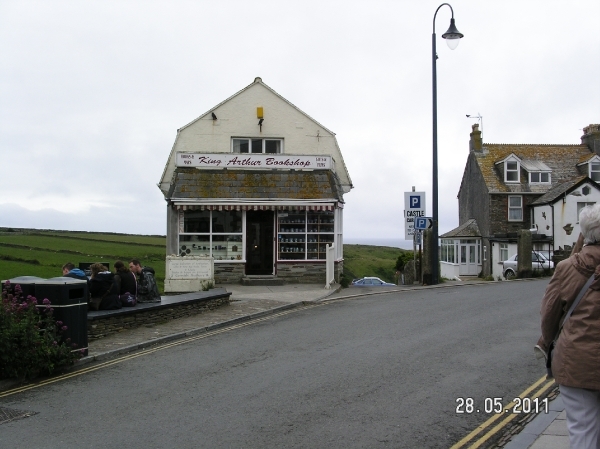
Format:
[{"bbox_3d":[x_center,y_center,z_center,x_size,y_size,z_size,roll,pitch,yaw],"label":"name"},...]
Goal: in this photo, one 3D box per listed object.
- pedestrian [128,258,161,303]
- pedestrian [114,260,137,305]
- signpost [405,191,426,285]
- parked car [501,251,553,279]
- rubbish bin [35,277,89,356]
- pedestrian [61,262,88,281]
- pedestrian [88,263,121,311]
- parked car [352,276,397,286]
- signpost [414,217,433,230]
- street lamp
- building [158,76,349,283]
[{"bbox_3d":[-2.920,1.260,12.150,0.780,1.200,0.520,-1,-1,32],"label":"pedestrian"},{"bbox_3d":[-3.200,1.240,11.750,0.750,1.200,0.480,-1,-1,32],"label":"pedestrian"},{"bbox_3d":[3.630,0.345,20.700,0.690,3.050,0.120,0,-1,9],"label":"signpost"},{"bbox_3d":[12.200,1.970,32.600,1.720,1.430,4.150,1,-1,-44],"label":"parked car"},{"bbox_3d":[-3.130,1.220,8.680,0.500,1.060,0.500,0,-1,24],"label":"rubbish bin"},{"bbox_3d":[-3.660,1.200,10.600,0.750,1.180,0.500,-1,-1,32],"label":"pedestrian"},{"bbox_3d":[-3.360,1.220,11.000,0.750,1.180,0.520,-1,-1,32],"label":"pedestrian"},{"bbox_3d":[6.450,5.200,56.000,4.250,1.420,1.720,0,-1,0],"label":"parked car"},{"bbox_3d":[3.890,-0.020,20.500,0.620,0.380,0.070,0,-1,7],"label":"signpost"},{"bbox_3d":[4.530,-2.430,19.950,0.660,8.580,1.400,1,-1,-41],"label":"street lamp"},{"bbox_3d":[-0.950,-1.400,24.600,6.400,6.700,8.500,0,-1,6],"label":"building"}]

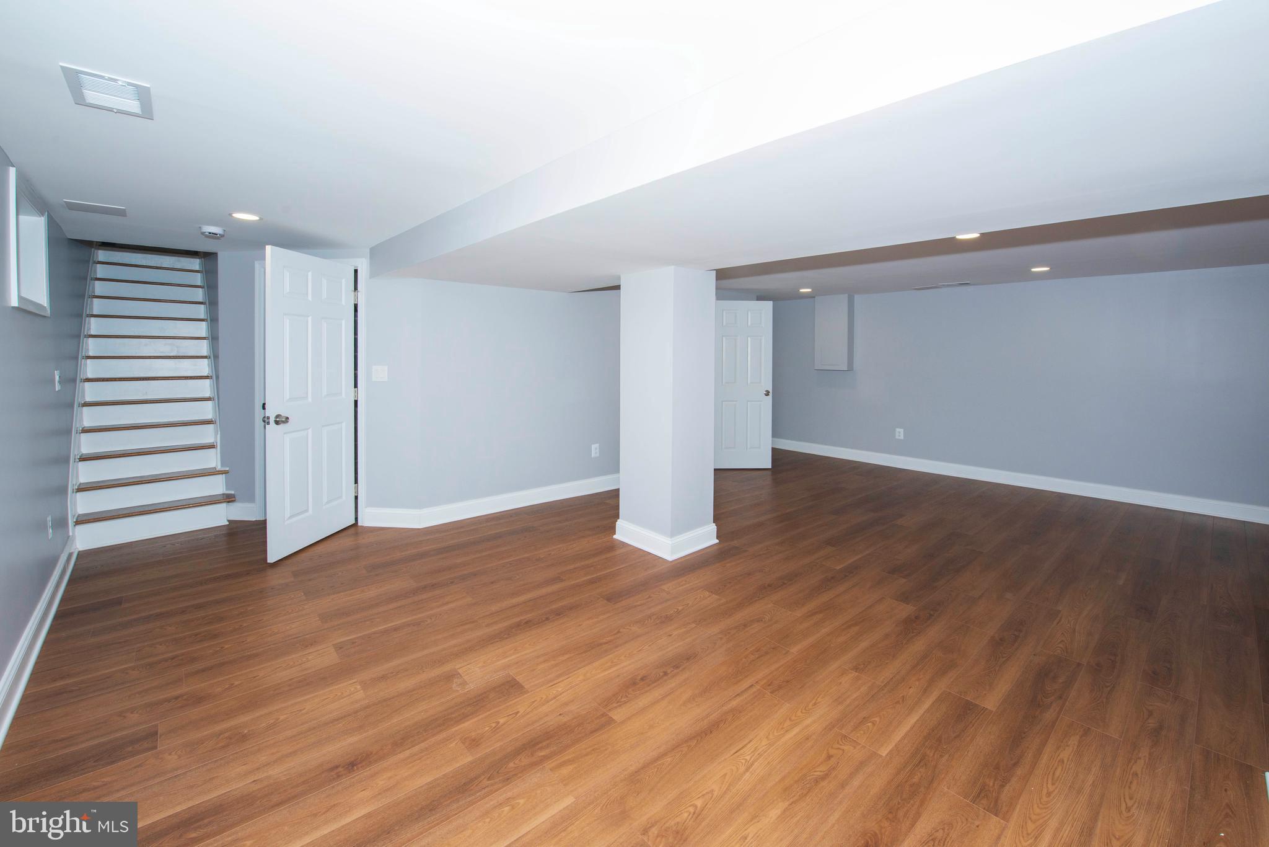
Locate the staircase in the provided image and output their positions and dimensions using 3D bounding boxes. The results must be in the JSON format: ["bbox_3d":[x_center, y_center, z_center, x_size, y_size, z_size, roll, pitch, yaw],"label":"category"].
[{"bbox_3d":[-4.450,-0.470,4.600,0.880,2.450,2.750,-4,6,-44],"label":"staircase"}]

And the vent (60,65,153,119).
[{"bbox_3d":[-1.640,-1.030,1.550,0.190,0.020,0.300,-4,6,-43],"label":"vent"}]

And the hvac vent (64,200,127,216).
[{"bbox_3d":[-3.010,-1.195,2.760,0.230,0.020,0.250,-4,6,-43],"label":"hvac vent"}]

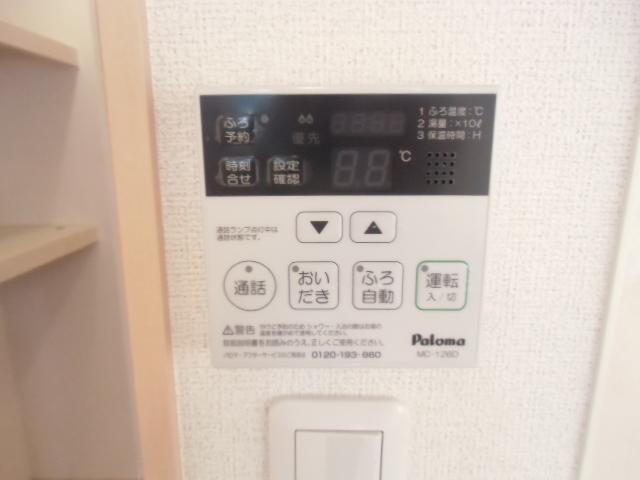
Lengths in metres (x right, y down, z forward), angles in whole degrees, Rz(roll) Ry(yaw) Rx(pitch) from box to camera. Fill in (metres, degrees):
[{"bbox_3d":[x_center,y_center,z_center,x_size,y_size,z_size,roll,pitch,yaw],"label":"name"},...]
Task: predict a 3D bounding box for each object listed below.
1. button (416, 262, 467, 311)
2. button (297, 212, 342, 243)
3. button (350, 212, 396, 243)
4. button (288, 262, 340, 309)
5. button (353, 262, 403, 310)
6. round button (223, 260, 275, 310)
[{"bbox_3d":[0.054,0.020,0.197,0.023,0.023,0.004,0,13,0],"label":"button"},{"bbox_3d":[0.000,-0.006,0.191,0.020,0.013,0.004,0,13,0],"label":"button"},{"bbox_3d":[0.023,-0.006,0.191,0.020,0.013,0.004,0,13,0],"label":"button"},{"bbox_3d":[-0.003,0.020,0.197,0.022,0.023,0.004,0,13,0],"label":"button"},{"bbox_3d":[0.026,0.020,0.197,0.022,0.023,0.004,0,13,0],"label":"button"},{"bbox_3d":[-0.031,0.020,0.197,0.023,0.023,0.004,0,13,0],"label":"round button"}]

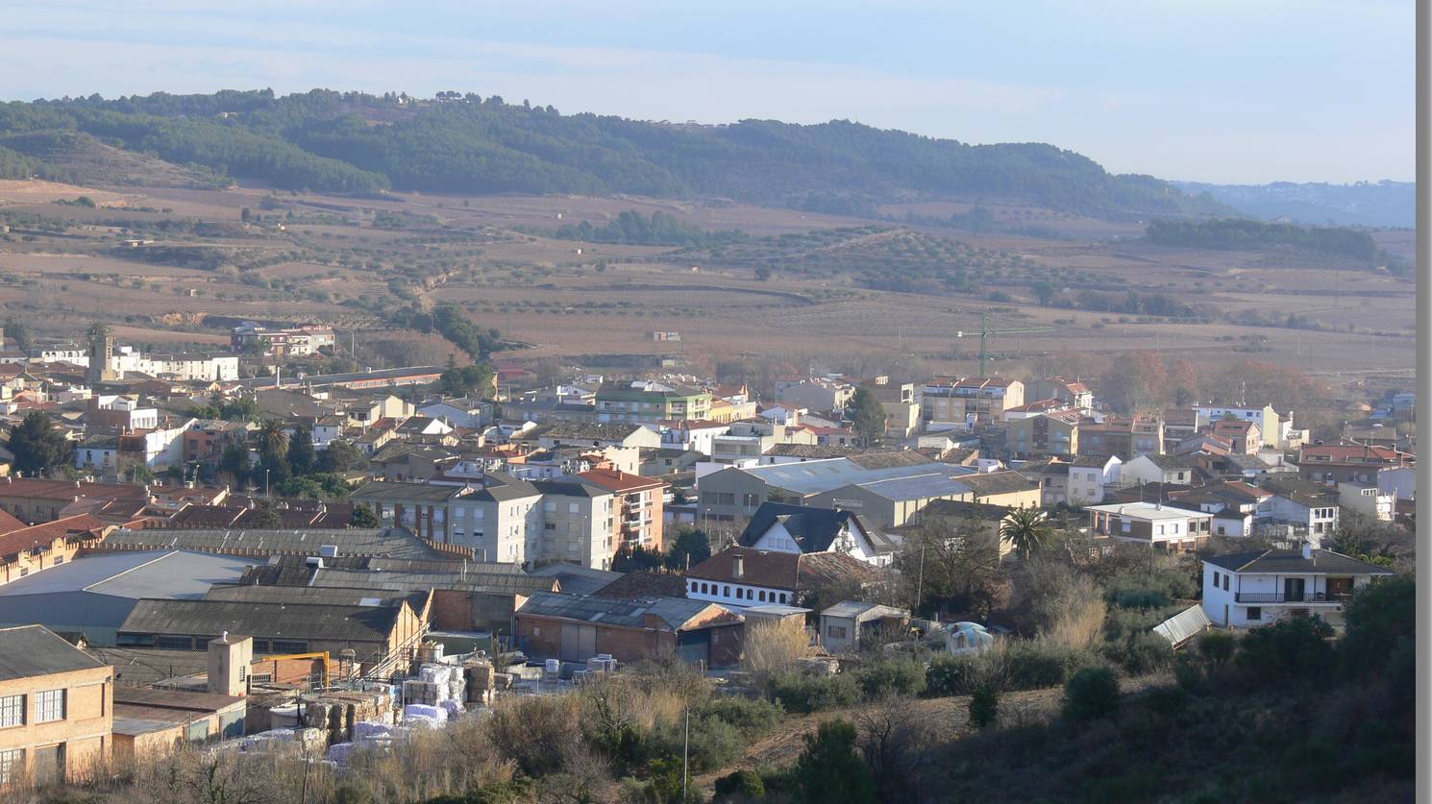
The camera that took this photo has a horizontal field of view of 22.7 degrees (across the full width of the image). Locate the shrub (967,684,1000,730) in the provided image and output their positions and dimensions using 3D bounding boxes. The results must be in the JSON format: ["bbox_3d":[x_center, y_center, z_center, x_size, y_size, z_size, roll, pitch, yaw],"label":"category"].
[{"bbox_3d":[18.976,21.759,253.705,2.300,3.149,2.300,0,3,0],"label":"shrub"}]

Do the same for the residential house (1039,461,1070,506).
[{"bbox_3d":[64.309,15.075,659.480,6.300,7.961,9.000,2,4,30],"label":"residential house"}]

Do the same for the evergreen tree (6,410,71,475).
[{"bbox_3d":[-129.174,8.199,680.136,12.262,13.230,12.262,1,3,-11],"label":"evergreen tree"}]

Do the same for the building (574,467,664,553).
[{"bbox_3d":[-18.095,18.695,577.388,13.200,14.820,16.500,2,4,26],"label":"building"}]

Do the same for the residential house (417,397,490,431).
[{"bbox_3d":[-63.847,4.432,879.326,17.500,8.200,8.500,3,3,25],"label":"residential house"}]

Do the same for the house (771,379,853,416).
[{"bbox_3d":[26.249,-1.508,937.548,15.980,10.000,22.330,2,3,15],"label":"house"}]

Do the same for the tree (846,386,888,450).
[{"bbox_3d":[33.526,4.513,787.699,9.219,15.821,9.219,2,3,2],"label":"tree"}]

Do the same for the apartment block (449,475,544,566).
[{"bbox_3d":[-33.141,19.204,536.803,8.700,12.600,15.300,3,4,23],"label":"apartment block"}]

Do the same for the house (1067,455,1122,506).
[{"bbox_3d":[70.251,14.622,657.561,6.700,8.800,9.600,3,3,27],"label":"house"}]

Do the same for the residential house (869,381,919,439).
[{"bbox_3d":[43.630,2.282,862.480,10.000,12.500,8.500,2,3,22],"label":"residential house"}]

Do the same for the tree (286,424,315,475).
[{"bbox_3d":[-80.254,9.834,689.398,5.342,11.229,5.342,1,3,-7],"label":"tree"}]

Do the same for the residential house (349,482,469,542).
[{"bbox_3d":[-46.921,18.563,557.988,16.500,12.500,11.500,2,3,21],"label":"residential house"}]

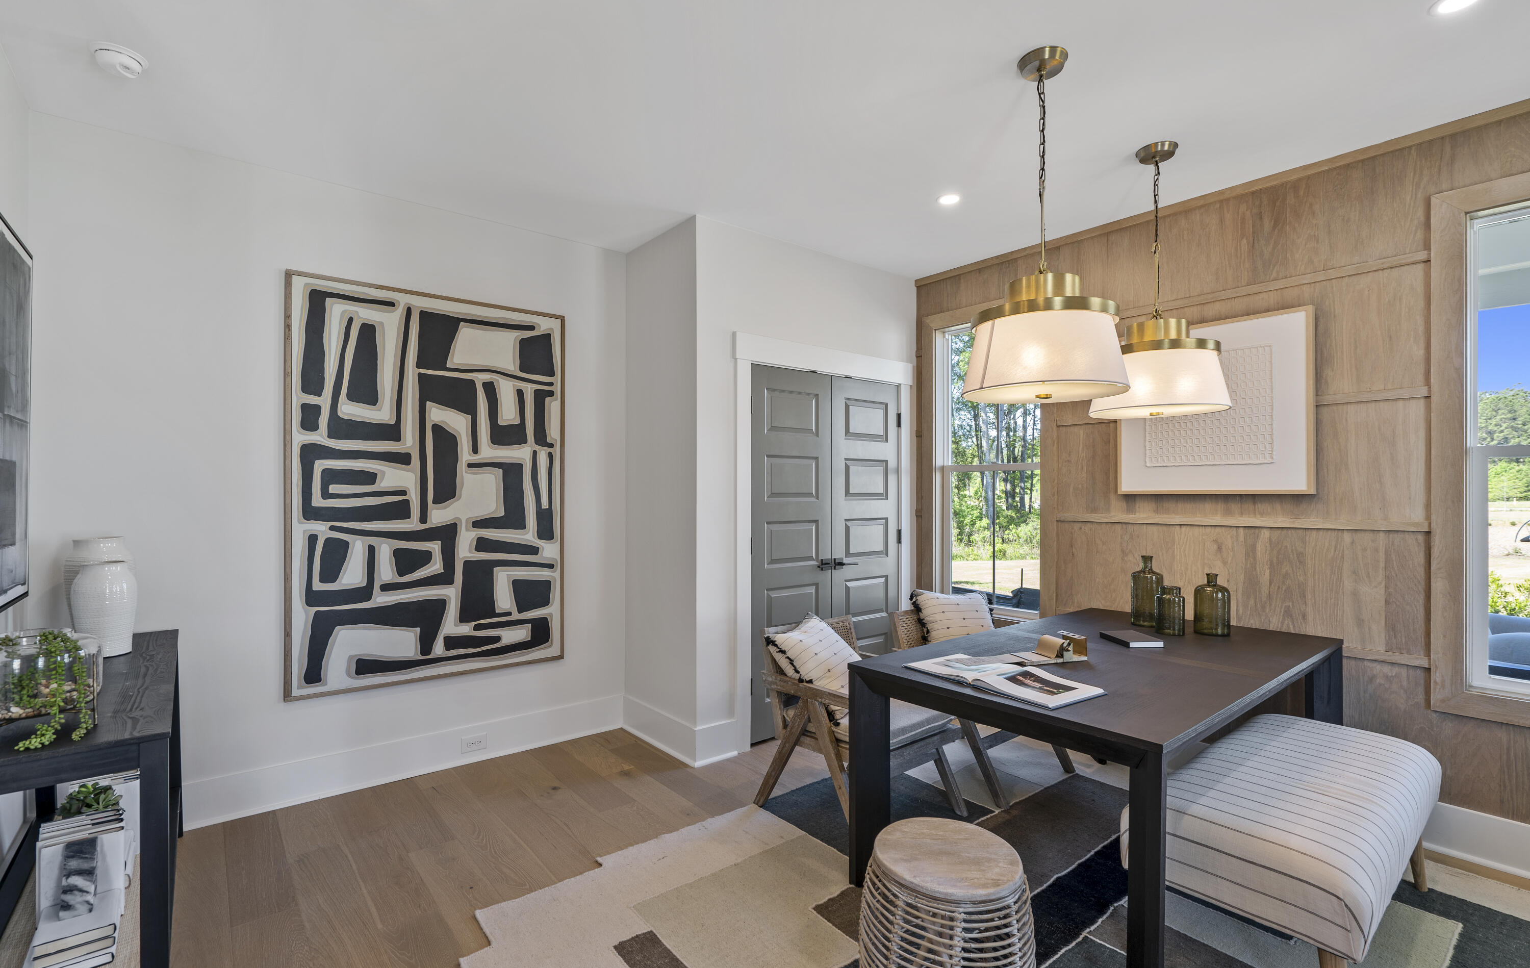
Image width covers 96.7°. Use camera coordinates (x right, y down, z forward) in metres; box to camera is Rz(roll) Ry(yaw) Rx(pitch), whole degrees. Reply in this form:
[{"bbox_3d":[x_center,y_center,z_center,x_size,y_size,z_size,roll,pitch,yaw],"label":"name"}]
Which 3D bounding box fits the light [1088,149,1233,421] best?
[{"bbox_3d":[1.572,-0.806,2.721,0.495,1.060,0.495,0,0,-38],"label":"light"}]

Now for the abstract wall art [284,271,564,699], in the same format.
[{"bbox_3d":[-1.579,0.010,3.309,1.244,1.841,0.045,0,-1,-39],"label":"abstract wall art"}]

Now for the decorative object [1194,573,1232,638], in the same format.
[{"bbox_3d":[1.892,0.511,2.877,0.126,0.245,0.126,0,-1,-39],"label":"decorative object"}]

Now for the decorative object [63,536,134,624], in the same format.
[{"bbox_3d":[-2.385,0.385,2.440,0.190,0.380,0.190,0,0,-38],"label":"decorative object"}]

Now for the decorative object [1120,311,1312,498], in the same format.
[{"bbox_3d":[2.039,-0.354,3.138,0.040,0.790,0.790,0,0,-38],"label":"decorative object"}]

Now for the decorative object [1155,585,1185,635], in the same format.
[{"bbox_3d":[1.748,0.543,2.933,0.110,0.200,0.110,0,0,-38],"label":"decorative object"}]

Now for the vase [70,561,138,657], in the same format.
[{"bbox_3d":[-2.228,0.421,2.297,0.162,0.310,0.162,0,0,-38],"label":"vase"}]

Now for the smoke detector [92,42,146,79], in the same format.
[{"bbox_3d":[-2.045,-1.331,2.151,0.140,0.047,0.140,0,-1,-39],"label":"smoke detector"}]

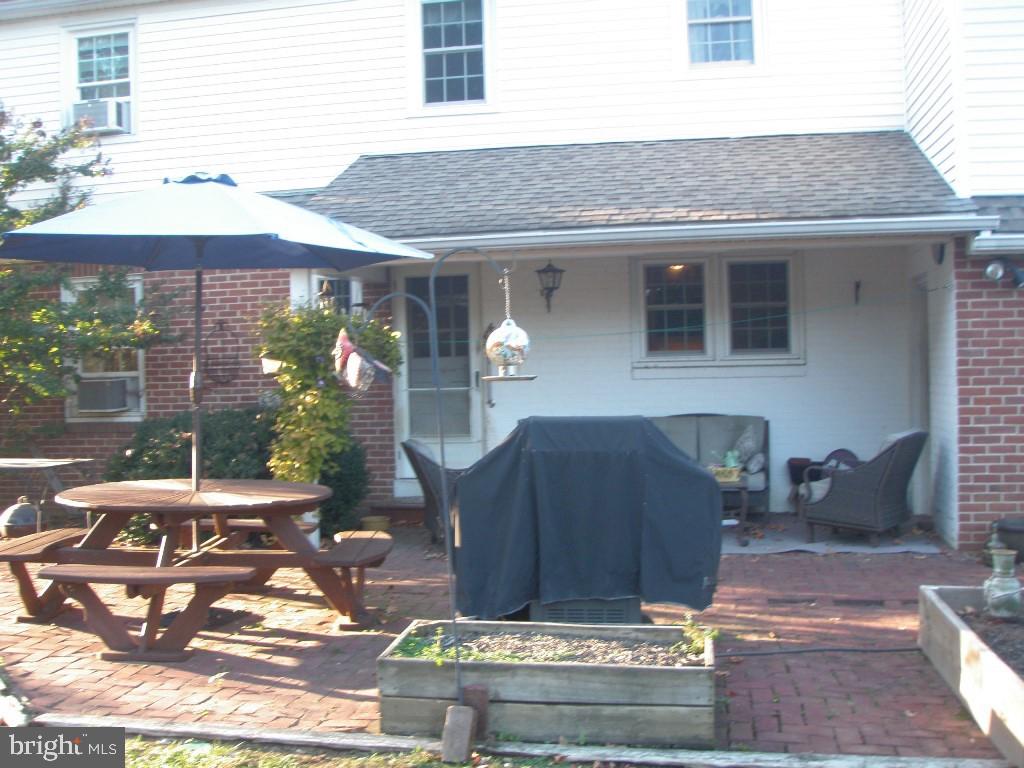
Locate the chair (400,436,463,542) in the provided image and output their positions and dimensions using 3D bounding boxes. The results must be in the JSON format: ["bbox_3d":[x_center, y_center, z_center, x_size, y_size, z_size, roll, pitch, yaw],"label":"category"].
[{"bbox_3d":[-0.500,0.826,9.000,0.730,0.800,0.660,-2,1,-14],"label":"chair"}]

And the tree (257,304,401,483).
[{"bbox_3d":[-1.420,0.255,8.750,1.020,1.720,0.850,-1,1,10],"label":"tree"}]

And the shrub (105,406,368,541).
[{"bbox_3d":[-2.350,0.729,9.700,2.050,1.060,1.050,-1,1,10],"label":"shrub"}]

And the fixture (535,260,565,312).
[{"bbox_3d":[0.335,-0.869,9.970,0.260,0.460,0.280,-1,1,10],"label":"fixture"}]

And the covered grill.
[{"bbox_3d":[0.375,0.721,5.420,1.220,1.120,0.600,-1,1,10],"label":"covered grill"}]

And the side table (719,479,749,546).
[{"bbox_3d":[1.455,0.960,8.500,0.700,0.450,0.520,-1,1,10],"label":"side table"}]

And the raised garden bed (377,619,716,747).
[{"bbox_3d":[0.158,1.166,4.448,1.250,0.285,0.650,-1,1,11],"label":"raised garden bed"}]

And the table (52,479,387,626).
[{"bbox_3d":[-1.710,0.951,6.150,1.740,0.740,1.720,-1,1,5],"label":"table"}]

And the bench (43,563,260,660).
[{"bbox_3d":[-1.750,1.113,5.420,1.000,0.450,0.350,-1,1,4],"label":"bench"}]

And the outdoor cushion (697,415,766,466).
[{"bbox_3d":[1.865,0.505,9.550,0.580,0.480,0.160,-1,-8,10],"label":"outdoor cushion"}]

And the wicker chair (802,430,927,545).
[{"bbox_3d":[2.620,0.756,8.400,0.730,0.800,0.660,-1,1,33],"label":"wicker chair"}]

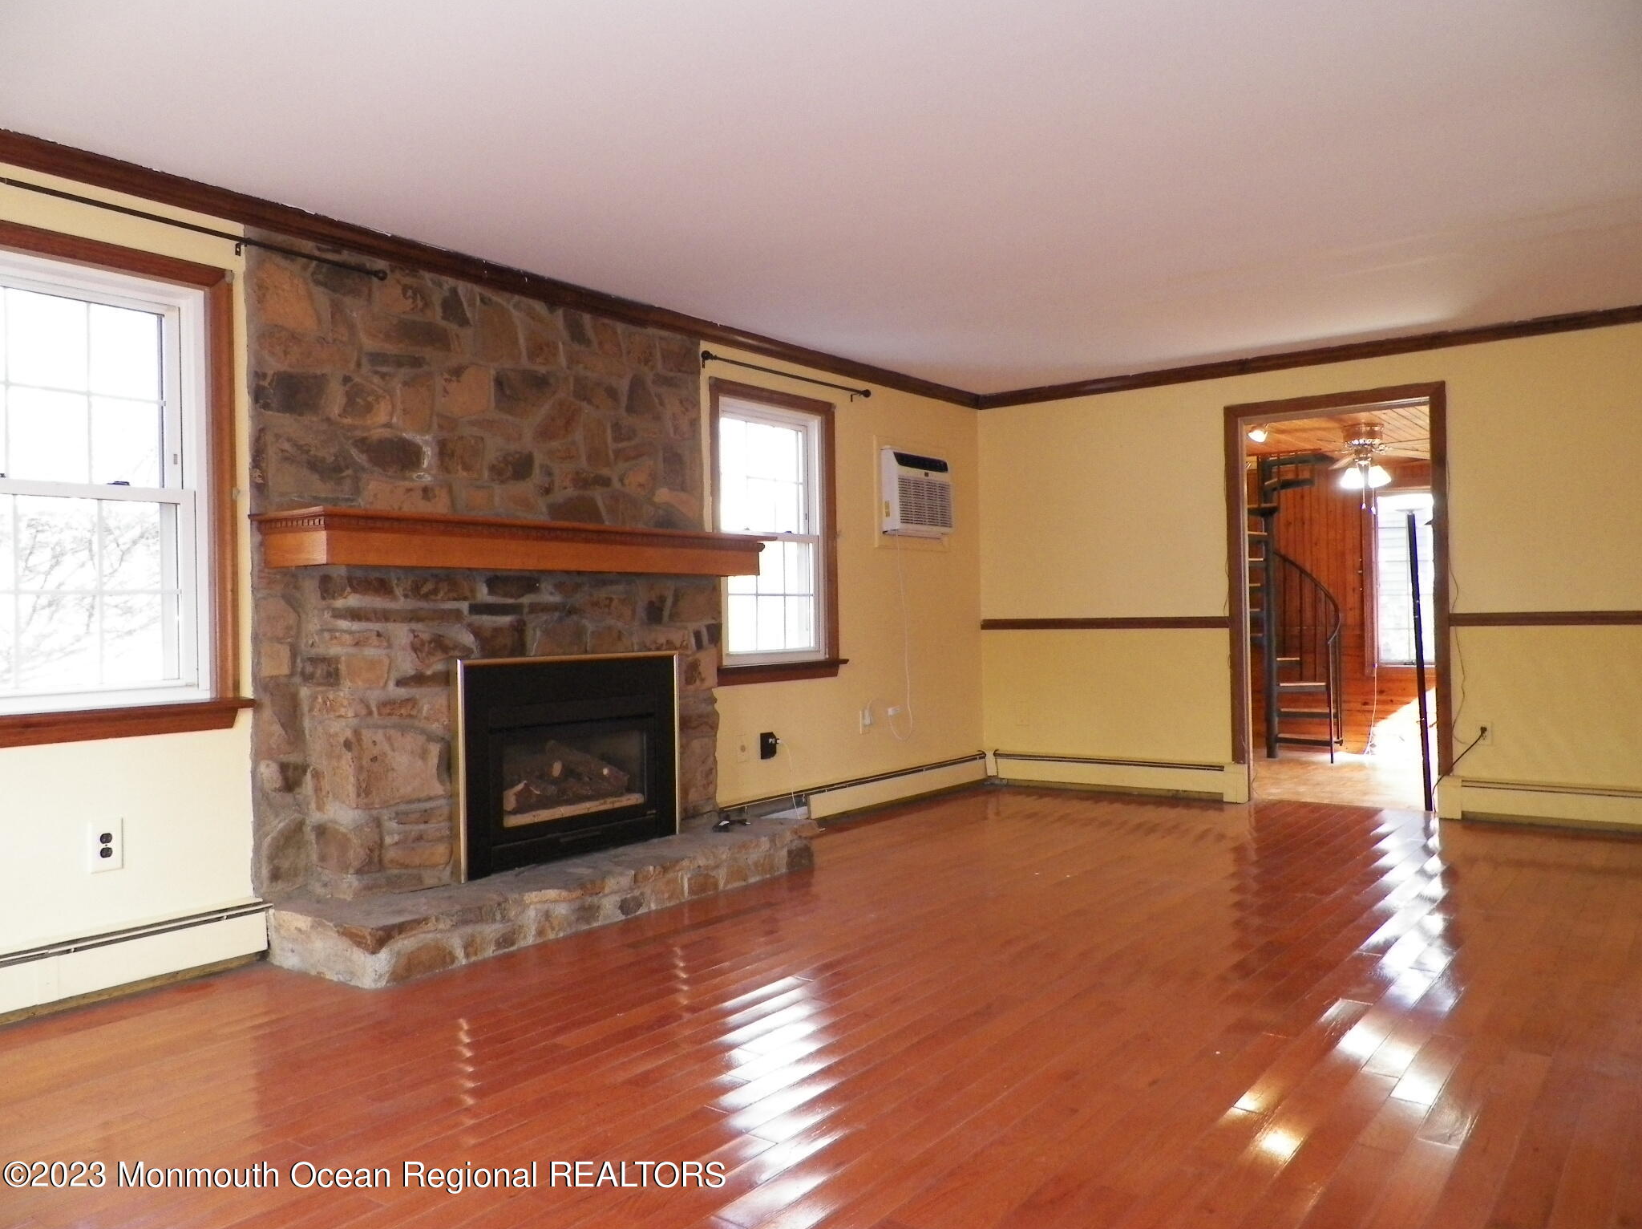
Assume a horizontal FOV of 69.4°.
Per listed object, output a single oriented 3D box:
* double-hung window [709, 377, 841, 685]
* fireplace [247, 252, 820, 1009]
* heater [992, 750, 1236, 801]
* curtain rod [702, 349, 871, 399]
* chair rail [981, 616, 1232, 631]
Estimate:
[{"bbox_3d":[-0.193,-0.381,5.779,0.060,1.415,1.022,-1,0,38],"label":"double-hung window"},{"bbox_3d":[-0.897,-0.095,4.324,0.690,2.280,2.074,-1,0,38],"label":"fireplace"},{"bbox_3d":[1.672,0.913,6.788,1.517,0.192,0.070,-1,0,38],"label":"heater"},{"bbox_3d":[-0.138,-1.166,5.817,0.091,0.057,1.310,-1,0,38],"label":"curtain rod"},{"bbox_3d":[1.592,0.052,6.871,1.520,0.055,0.022,-1,0,38],"label":"chair rail"}]

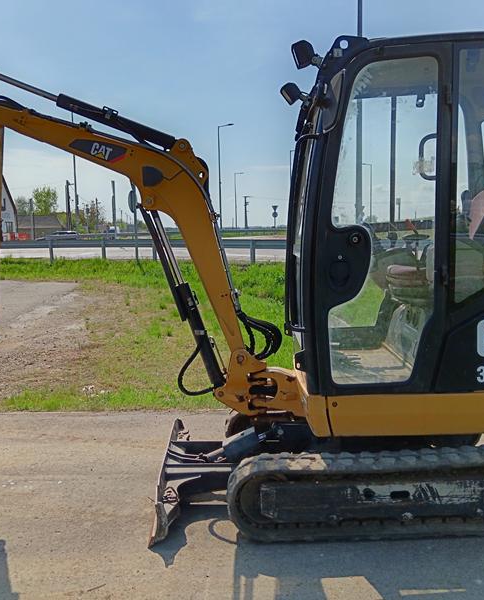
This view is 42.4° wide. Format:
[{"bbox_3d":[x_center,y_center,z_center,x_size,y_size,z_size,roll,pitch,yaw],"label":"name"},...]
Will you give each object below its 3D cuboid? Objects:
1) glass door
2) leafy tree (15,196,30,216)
[{"bbox_3d":[0.634,-0.356,2.862,0.630,1.570,0.080,-1,7,-2],"label":"glass door"},{"bbox_3d":[-31.894,-11.465,91.288,3.400,7.260,3.400,-1,7,0],"label":"leafy tree"}]

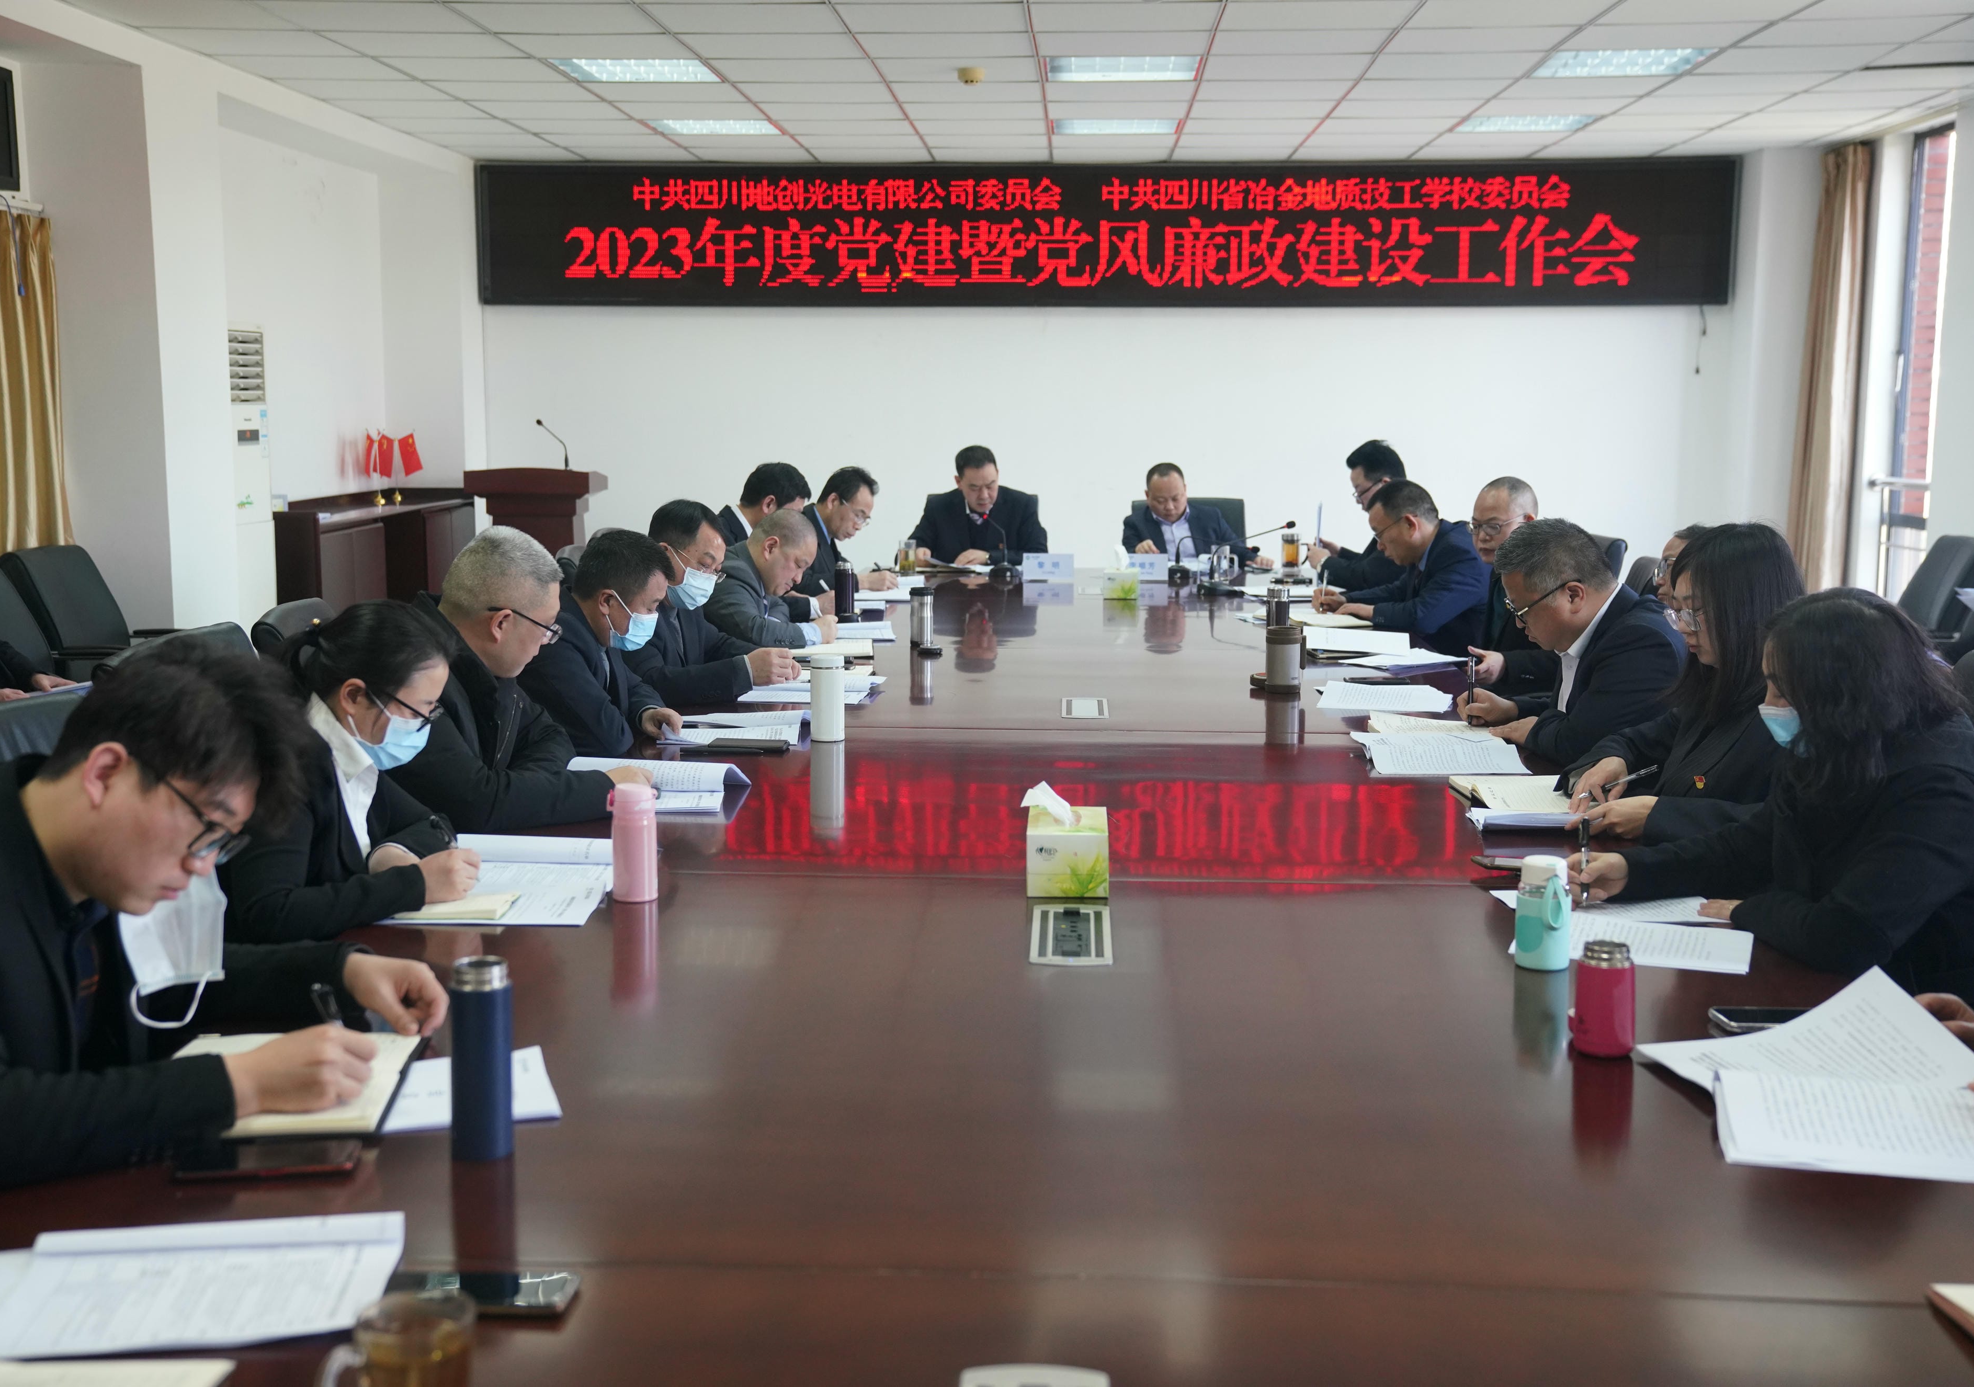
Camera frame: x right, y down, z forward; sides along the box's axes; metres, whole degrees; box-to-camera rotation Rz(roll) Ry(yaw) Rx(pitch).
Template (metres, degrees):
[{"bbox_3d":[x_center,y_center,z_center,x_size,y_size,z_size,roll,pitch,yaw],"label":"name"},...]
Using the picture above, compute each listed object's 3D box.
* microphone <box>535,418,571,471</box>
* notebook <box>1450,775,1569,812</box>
[{"bbox_3d":[-2.123,-1.218,11.320,0.050,0.240,0.210,-7,10,-42],"label":"microphone"},{"bbox_3d":[1.022,0.183,4.318,0.260,0.030,0.330,1,7,2],"label":"notebook"}]

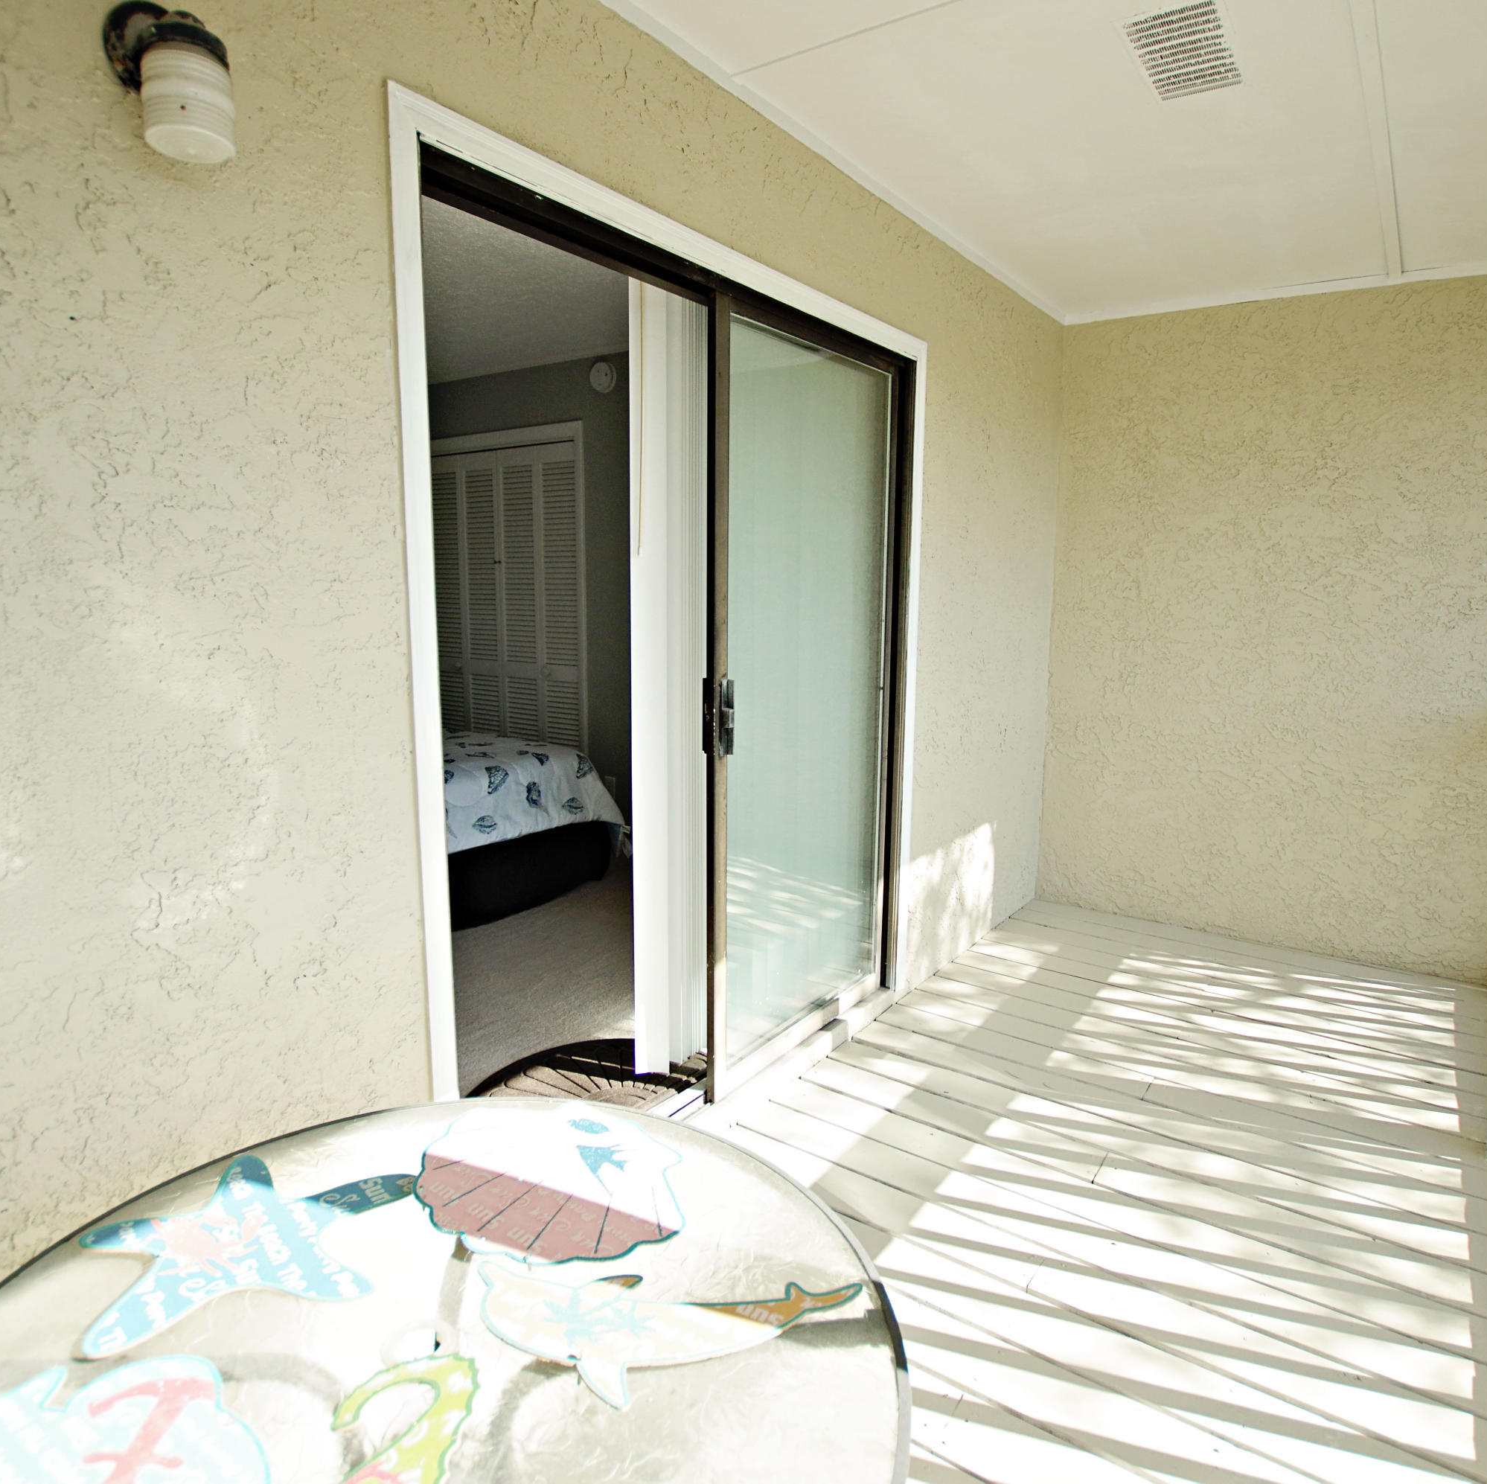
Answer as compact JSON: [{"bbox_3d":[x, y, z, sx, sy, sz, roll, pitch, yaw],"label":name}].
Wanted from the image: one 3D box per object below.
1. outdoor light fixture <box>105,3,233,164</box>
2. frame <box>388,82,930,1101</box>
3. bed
[{"bbox_3d":[-0.679,-0.815,1.118,0.133,0.191,0.120,7,11,37],"label":"outdoor light fixture"},{"bbox_3d":[-0.032,-0.088,2.277,0.130,2.055,1.788,7,11,37],"label":"frame"},{"bbox_3d":[-1.878,0.305,4.259,2.034,0.650,1.548,7,11,37],"label":"bed"}]

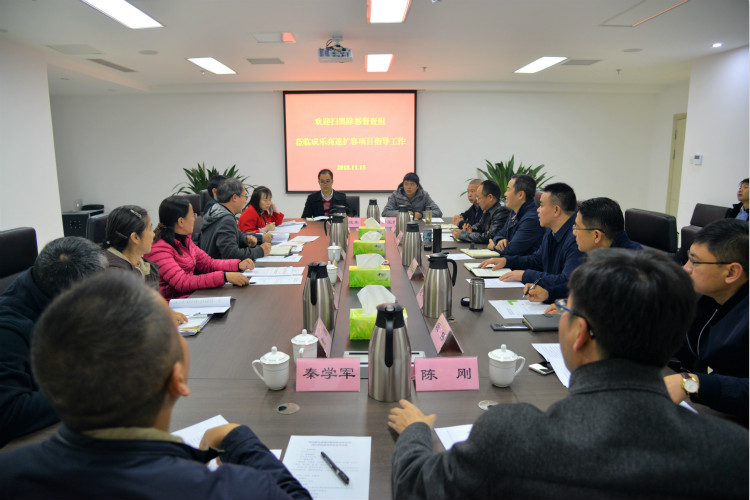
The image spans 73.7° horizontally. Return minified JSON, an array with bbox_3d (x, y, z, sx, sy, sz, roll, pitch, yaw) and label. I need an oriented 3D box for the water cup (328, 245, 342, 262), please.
[{"bbox_3d":[-0.275,0.024,3.426,0.096,0.142,0.120,0,11,-2],"label":"water cup"}]

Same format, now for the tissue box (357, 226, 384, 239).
[{"bbox_3d":[-0.028,-0.144,4.439,0.232,0.097,0.112,0,11,-2],"label":"tissue box"}]

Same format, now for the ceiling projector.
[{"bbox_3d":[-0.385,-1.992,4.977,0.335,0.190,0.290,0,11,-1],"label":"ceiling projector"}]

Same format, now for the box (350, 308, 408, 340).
[{"bbox_3d":[0.014,0.306,2.069,0.232,0.097,0.112,0,11,-2],"label":"box"}]

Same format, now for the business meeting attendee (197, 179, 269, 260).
[{"bbox_3d":[-1.014,0.146,3.617,0.700,1.300,0.550,-2,11,-9],"label":"business meeting attendee"}]

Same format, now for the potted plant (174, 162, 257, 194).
[{"bbox_3d":[-2.321,-0.575,7.212,1.150,1.360,1.100,0,11,-1],"label":"potted plant"}]

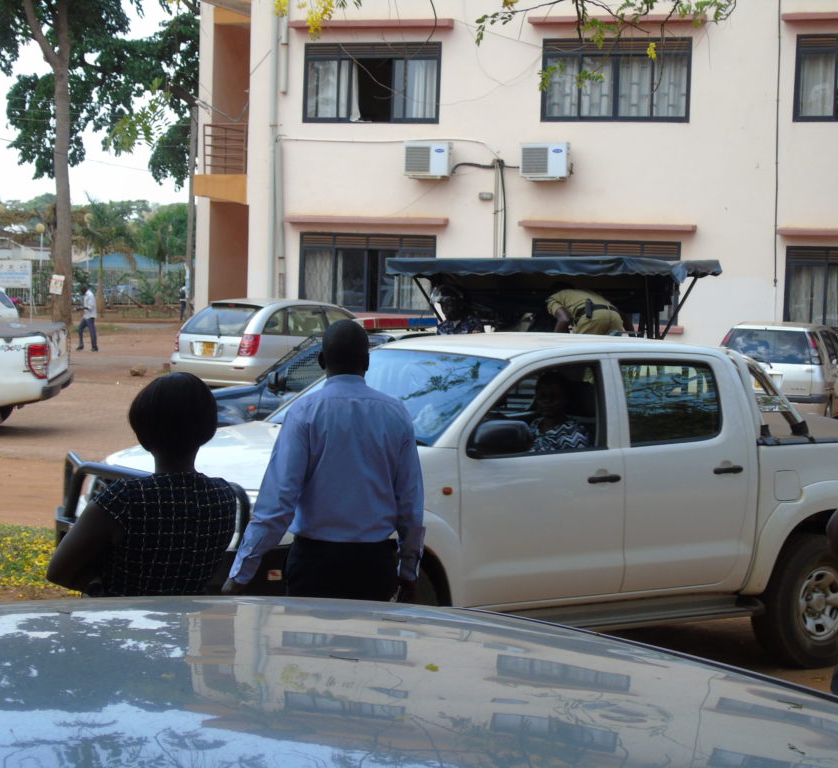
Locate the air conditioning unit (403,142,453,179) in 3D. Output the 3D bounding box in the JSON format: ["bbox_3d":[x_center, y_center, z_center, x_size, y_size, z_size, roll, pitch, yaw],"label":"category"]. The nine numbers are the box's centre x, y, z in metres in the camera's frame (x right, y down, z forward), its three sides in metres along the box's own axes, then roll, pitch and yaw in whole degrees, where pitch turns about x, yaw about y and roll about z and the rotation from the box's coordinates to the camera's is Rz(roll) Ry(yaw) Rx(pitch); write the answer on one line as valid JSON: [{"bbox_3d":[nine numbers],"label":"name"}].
[{"bbox_3d":[0.174,-3.577,29.295,0.790,0.550,0.280,3,4,23],"label":"air conditioning unit"}]

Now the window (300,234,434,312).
[{"bbox_3d":[-0.879,-1.822,30.149,2.447,1.293,0.150,3,4,23],"label":"window"}]

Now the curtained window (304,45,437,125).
[{"bbox_3d":[-0.783,-4.916,29.932,2.446,1.315,0.150,3,4,23],"label":"curtained window"}]

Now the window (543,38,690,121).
[{"bbox_3d":[3.030,-4.690,28.317,2.385,1.292,0.150,3,4,23],"label":"window"}]

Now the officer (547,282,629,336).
[{"bbox_3d":[1.364,-0.173,14.824,0.680,1.250,0.500,5,5,35],"label":"officer"}]

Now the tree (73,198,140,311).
[{"bbox_3d":[-15.042,-6.189,88.000,3.167,5.566,3.167,2,4,0],"label":"tree"}]

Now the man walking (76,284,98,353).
[{"bbox_3d":[-8.158,-1.644,45.000,0.650,1.680,0.500,2,4,-2],"label":"man walking"}]

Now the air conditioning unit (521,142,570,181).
[{"bbox_3d":[1.983,-3.468,28.529,0.790,0.550,0.280,3,4,23],"label":"air conditioning unit"}]

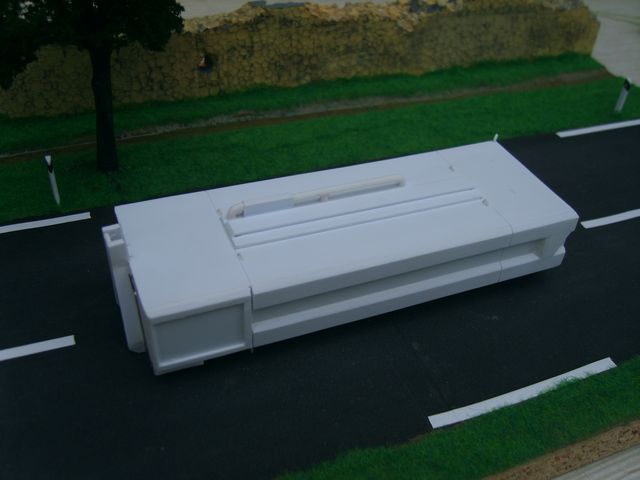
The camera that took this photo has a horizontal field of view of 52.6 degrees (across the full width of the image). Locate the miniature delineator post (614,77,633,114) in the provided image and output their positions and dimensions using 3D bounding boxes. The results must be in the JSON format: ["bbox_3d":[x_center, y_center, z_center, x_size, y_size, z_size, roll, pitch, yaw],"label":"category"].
[{"bbox_3d":[0.091,-0.043,0.193,0.001,0.011,0.002,-14,43,-20],"label":"miniature delineator post"}]

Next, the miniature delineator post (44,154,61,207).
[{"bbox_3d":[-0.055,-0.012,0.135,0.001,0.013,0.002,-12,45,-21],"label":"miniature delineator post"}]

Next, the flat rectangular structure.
[{"bbox_3d":[0.005,0.000,0.128,0.088,0.015,0.029,-12,45,-21],"label":"flat rectangular structure"}]

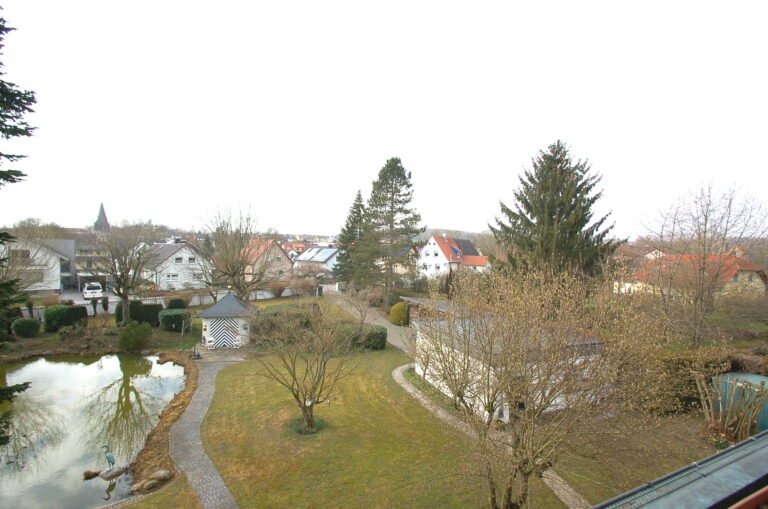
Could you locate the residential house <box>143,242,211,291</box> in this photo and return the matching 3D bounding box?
[{"bbox_3d":[-35.163,1.624,54.297,9.200,7.600,8.400,2,3,40],"label":"residential house"}]

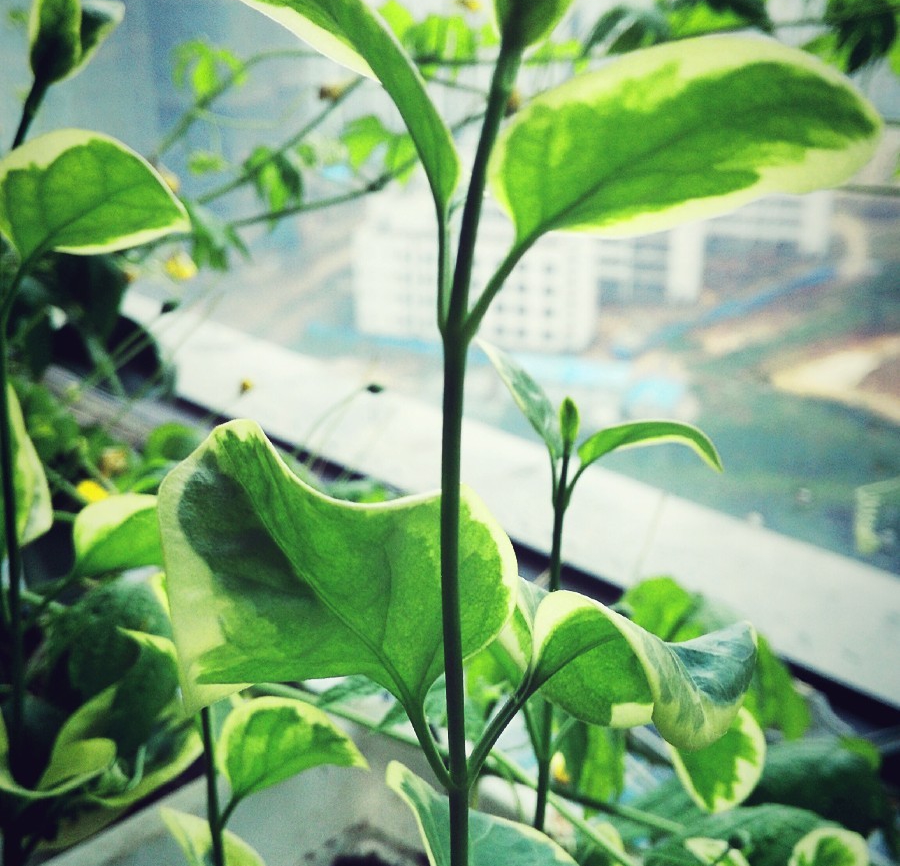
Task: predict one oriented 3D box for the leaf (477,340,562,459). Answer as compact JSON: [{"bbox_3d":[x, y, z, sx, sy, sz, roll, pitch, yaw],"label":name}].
[{"bbox_3d":[0.016,-0.008,0.262,0.008,0.029,0.012,-34,0,34],"label":"leaf"}]

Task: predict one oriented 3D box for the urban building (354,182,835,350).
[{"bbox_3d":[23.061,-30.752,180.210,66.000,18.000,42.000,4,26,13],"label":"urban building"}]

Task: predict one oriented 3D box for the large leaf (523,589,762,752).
[{"bbox_3d":[0.038,0.046,0.225,0.043,0.024,0.024,-2,25,0],"label":"large leaf"}]

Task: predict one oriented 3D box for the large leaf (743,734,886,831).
[{"bbox_3d":[0.109,0.105,0.340,0.041,0.020,0.026,-2,25,0],"label":"large leaf"}]

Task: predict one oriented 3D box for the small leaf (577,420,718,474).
[{"bbox_3d":[0.044,0.003,0.255,0.031,0.009,0.012,-2,25,0],"label":"small leaf"}]

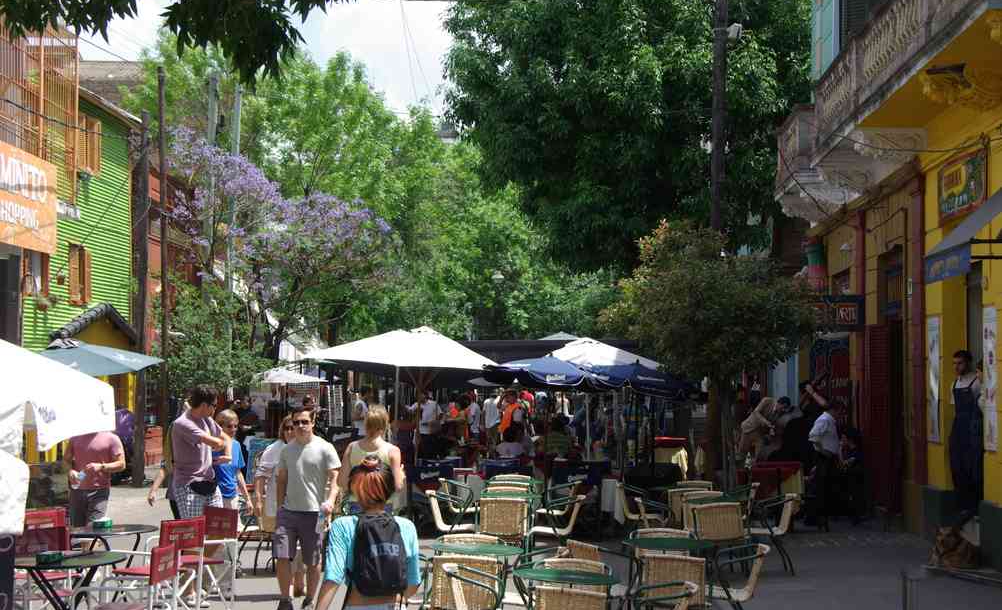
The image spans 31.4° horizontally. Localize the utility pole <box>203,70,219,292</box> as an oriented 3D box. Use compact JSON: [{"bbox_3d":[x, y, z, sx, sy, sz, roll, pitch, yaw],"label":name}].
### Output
[{"bbox_3d":[-6.597,-0.887,40.040,0.260,8.400,0.260,2,-2,0],"label":"utility pole"}]

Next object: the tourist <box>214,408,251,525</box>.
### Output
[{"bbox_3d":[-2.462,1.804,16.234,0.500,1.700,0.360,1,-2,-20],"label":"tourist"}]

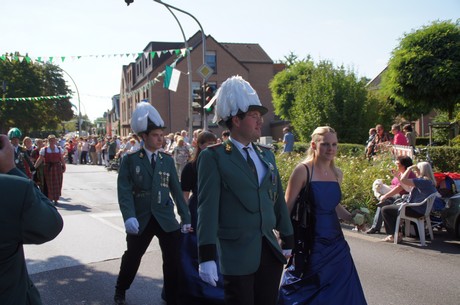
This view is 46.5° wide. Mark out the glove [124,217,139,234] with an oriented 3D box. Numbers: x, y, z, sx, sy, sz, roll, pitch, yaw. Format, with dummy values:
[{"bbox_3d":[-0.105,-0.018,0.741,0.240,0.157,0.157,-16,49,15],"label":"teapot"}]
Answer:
[{"bbox_3d":[-0.934,0.692,5.080,0.110,0.165,0.120,-3,2,-27],"label":"glove"}]

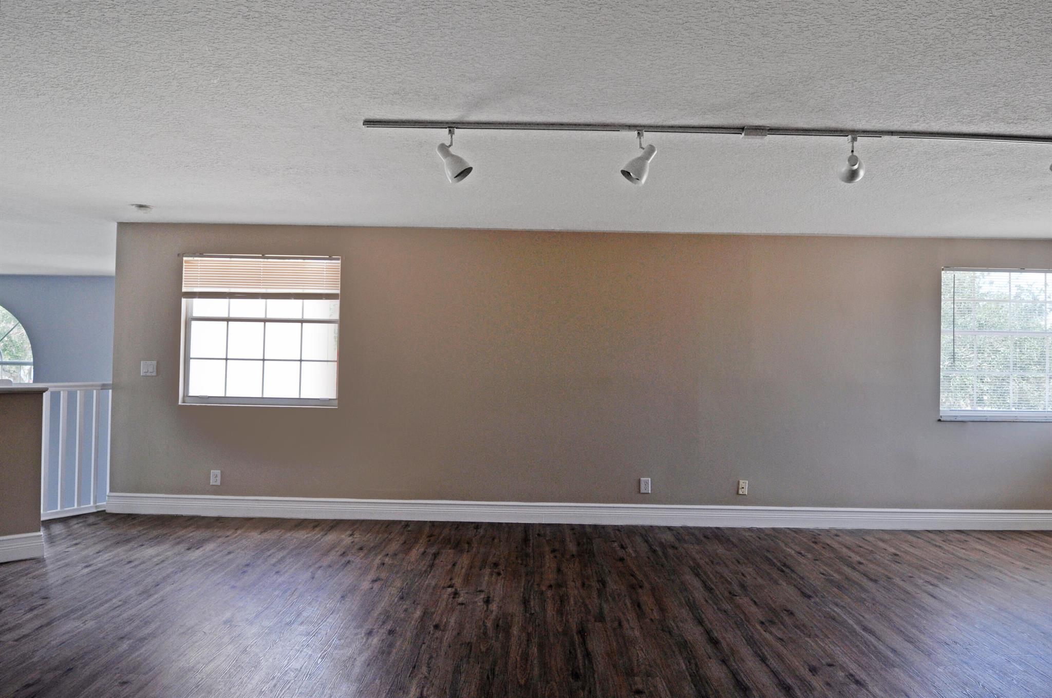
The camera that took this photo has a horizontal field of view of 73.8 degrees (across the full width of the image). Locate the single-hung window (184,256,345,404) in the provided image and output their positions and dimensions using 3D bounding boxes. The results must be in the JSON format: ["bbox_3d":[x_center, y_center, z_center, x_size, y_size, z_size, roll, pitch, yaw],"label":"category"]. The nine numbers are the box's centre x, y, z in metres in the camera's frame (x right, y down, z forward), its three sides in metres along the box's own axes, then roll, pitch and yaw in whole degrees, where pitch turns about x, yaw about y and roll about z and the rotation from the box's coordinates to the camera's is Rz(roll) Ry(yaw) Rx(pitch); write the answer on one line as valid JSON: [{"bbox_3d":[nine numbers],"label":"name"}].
[{"bbox_3d":[-2.203,-0.146,5.855,1.313,1.248,0.090,1,-1,0],"label":"single-hung window"}]

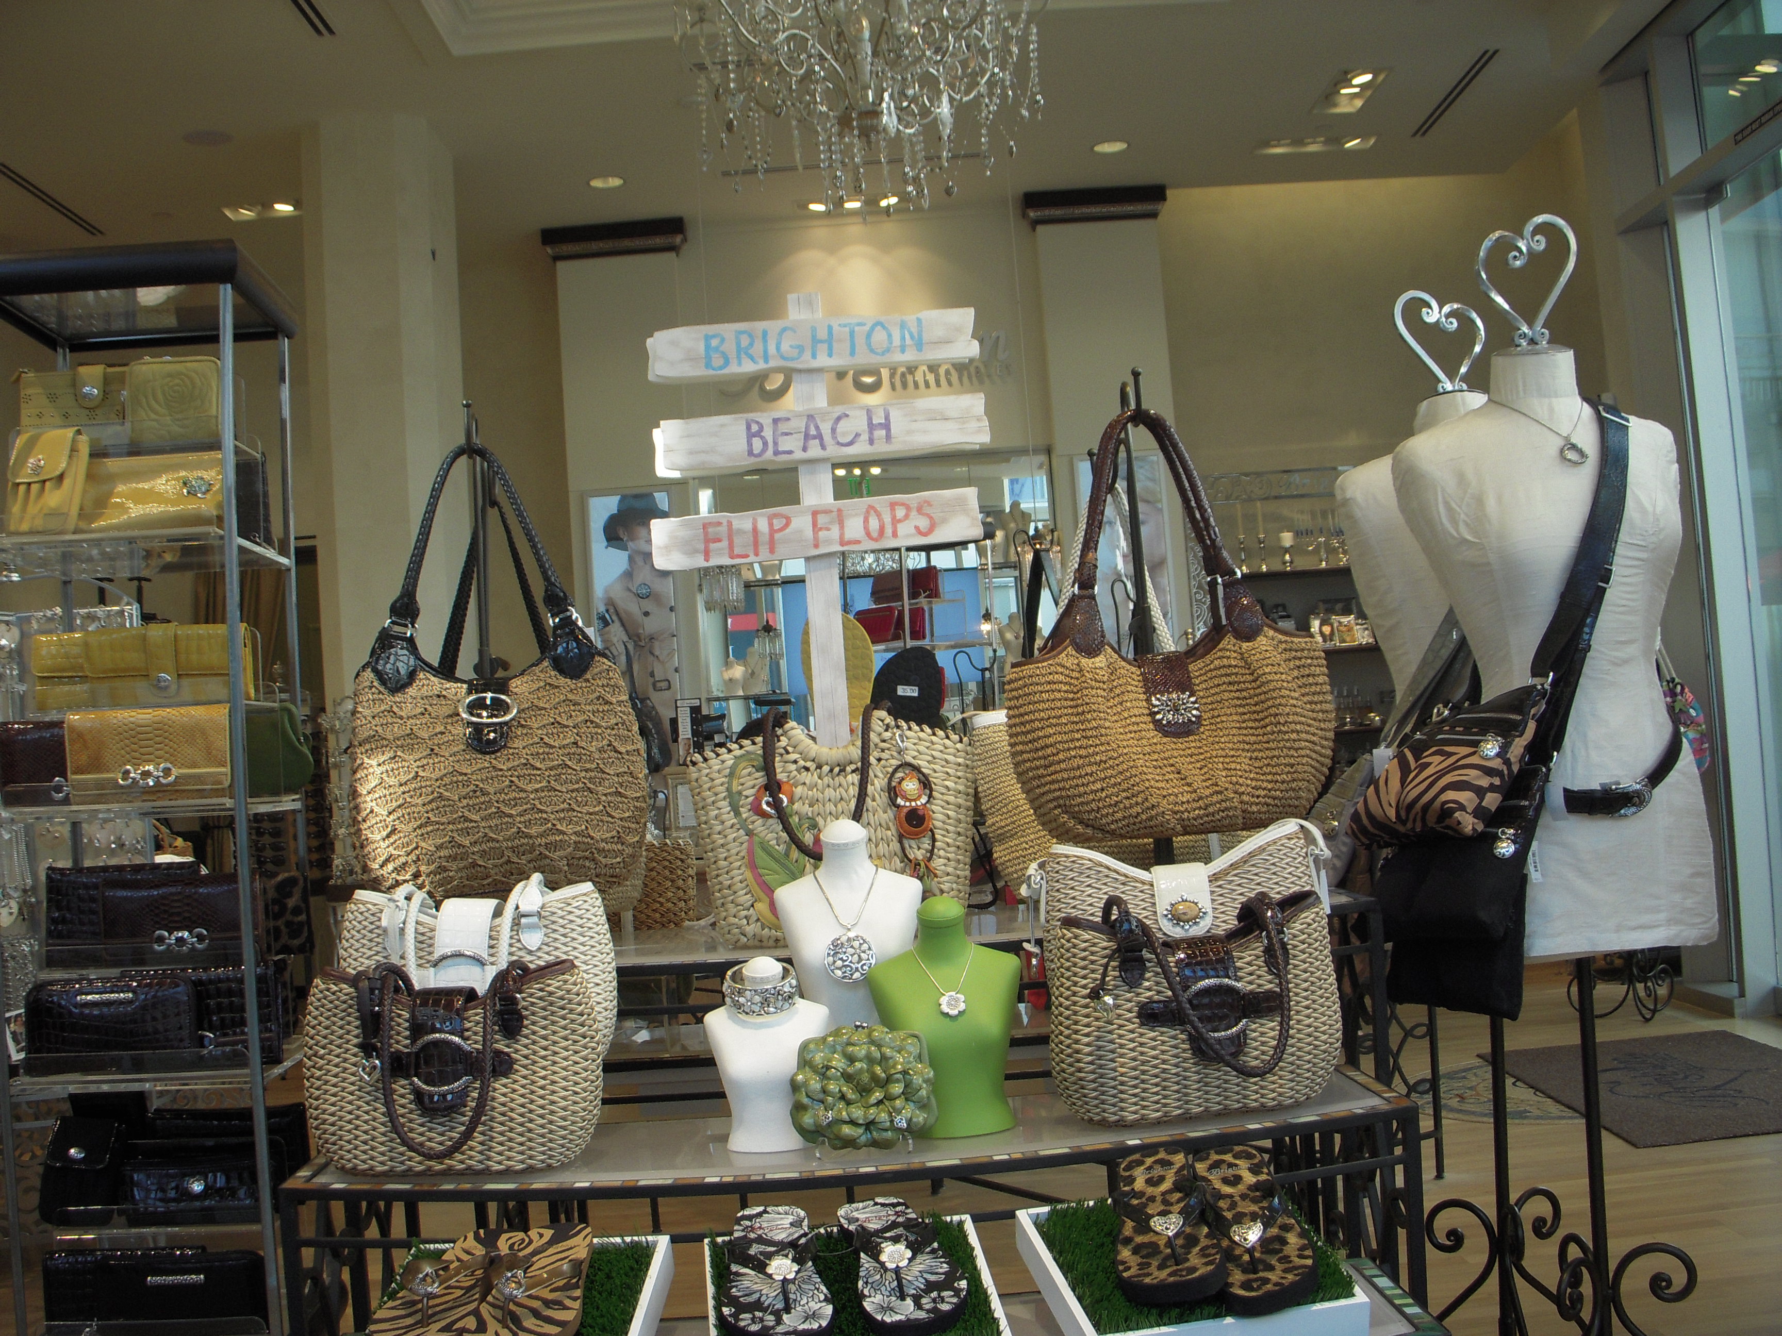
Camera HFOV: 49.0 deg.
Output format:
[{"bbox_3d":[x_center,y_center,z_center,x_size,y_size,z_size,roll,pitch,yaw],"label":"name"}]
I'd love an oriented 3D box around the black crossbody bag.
[{"bbox_3d":[0.771,0.048,2.380,0.340,0.740,0.250,-5,-3,24],"label":"black crossbody bag"}]

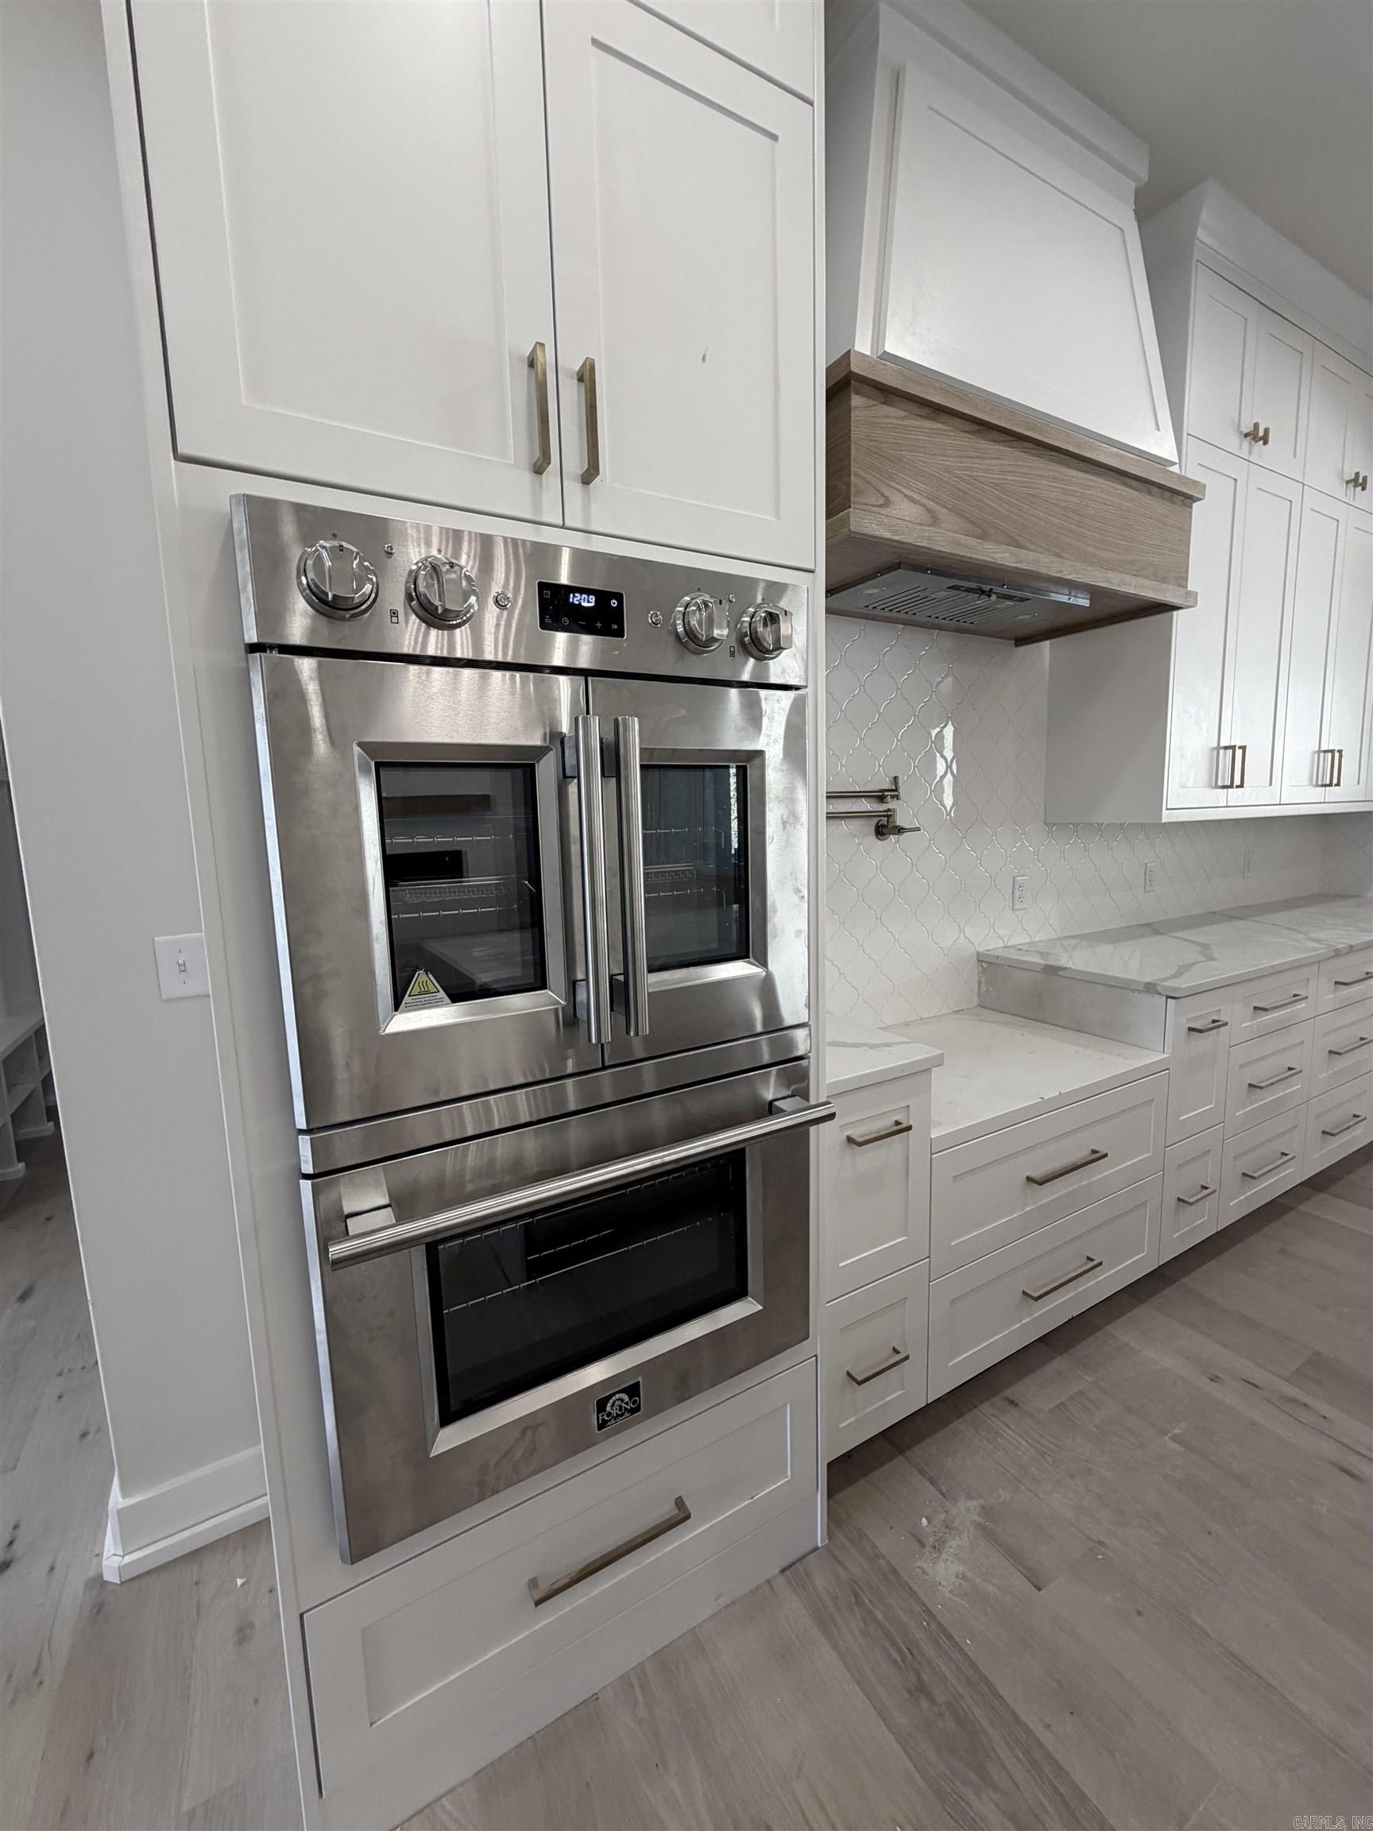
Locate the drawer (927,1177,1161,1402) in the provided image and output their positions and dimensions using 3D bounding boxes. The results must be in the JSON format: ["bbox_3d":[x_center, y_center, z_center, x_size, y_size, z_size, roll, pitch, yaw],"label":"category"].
[{"bbox_3d":[0.797,0.870,2.086,0.932,0.286,0.580,-6,9,-30],"label":"drawer"}]

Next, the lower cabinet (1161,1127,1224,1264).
[{"bbox_3d":[1.315,0.766,2.330,0.328,0.339,0.555,-6,9,-30],"label":"lower cabinet"}]

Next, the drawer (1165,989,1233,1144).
[{"bbox_3d":[1.332,0.391,2.231,0.328,0.422,0.445,-6,9,-30],"label":"drawer"}]

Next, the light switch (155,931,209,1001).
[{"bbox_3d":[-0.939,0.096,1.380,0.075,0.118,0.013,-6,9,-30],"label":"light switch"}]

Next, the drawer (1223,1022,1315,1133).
[{"bbox_3d":[1.707,0.476,2.461,0.545,0.283,0.445,-6,9,-30],"label":"drawer"}]

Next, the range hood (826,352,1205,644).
[{"bbox_3d":[0.714,-0.965,1.918,1.253,0.312,0.532,-6,9,-30],"label":"range hood"}]

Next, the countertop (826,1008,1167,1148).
[{"bbox_3d":[0.615,0.326,1.913,1.185,0.218,0.632,-6,9,-30],"label":"countertop"}]

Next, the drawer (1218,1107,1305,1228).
[{"bbox_3d":[1.727,0.771,2.619,0.568,0.290,0.580,-6,9,-30],"label":"drawer"}]

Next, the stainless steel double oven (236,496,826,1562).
[{"bbox_3d":[-0.242,0.138,1.261,0.772,1.297,0.620,-6,9,-30],"label":"stainless steel double oven"}]

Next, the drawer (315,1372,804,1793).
[{"bbox_3d":[-0.223,0.991,1.371,0.865,0.284,0.445,-6,9,-30],"label":"drawer"}]

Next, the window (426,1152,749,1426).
[{"bbox_3d":[-0.122,0.535,1.120,0.510,0.275,0.035,-6,9,-30],"label":"window"}]

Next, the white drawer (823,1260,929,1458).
[{"bbox_3d":[0.268,0.898,1.741,0.321,0.350,0.525,-6,9,-30],"label":"white drawer"}]

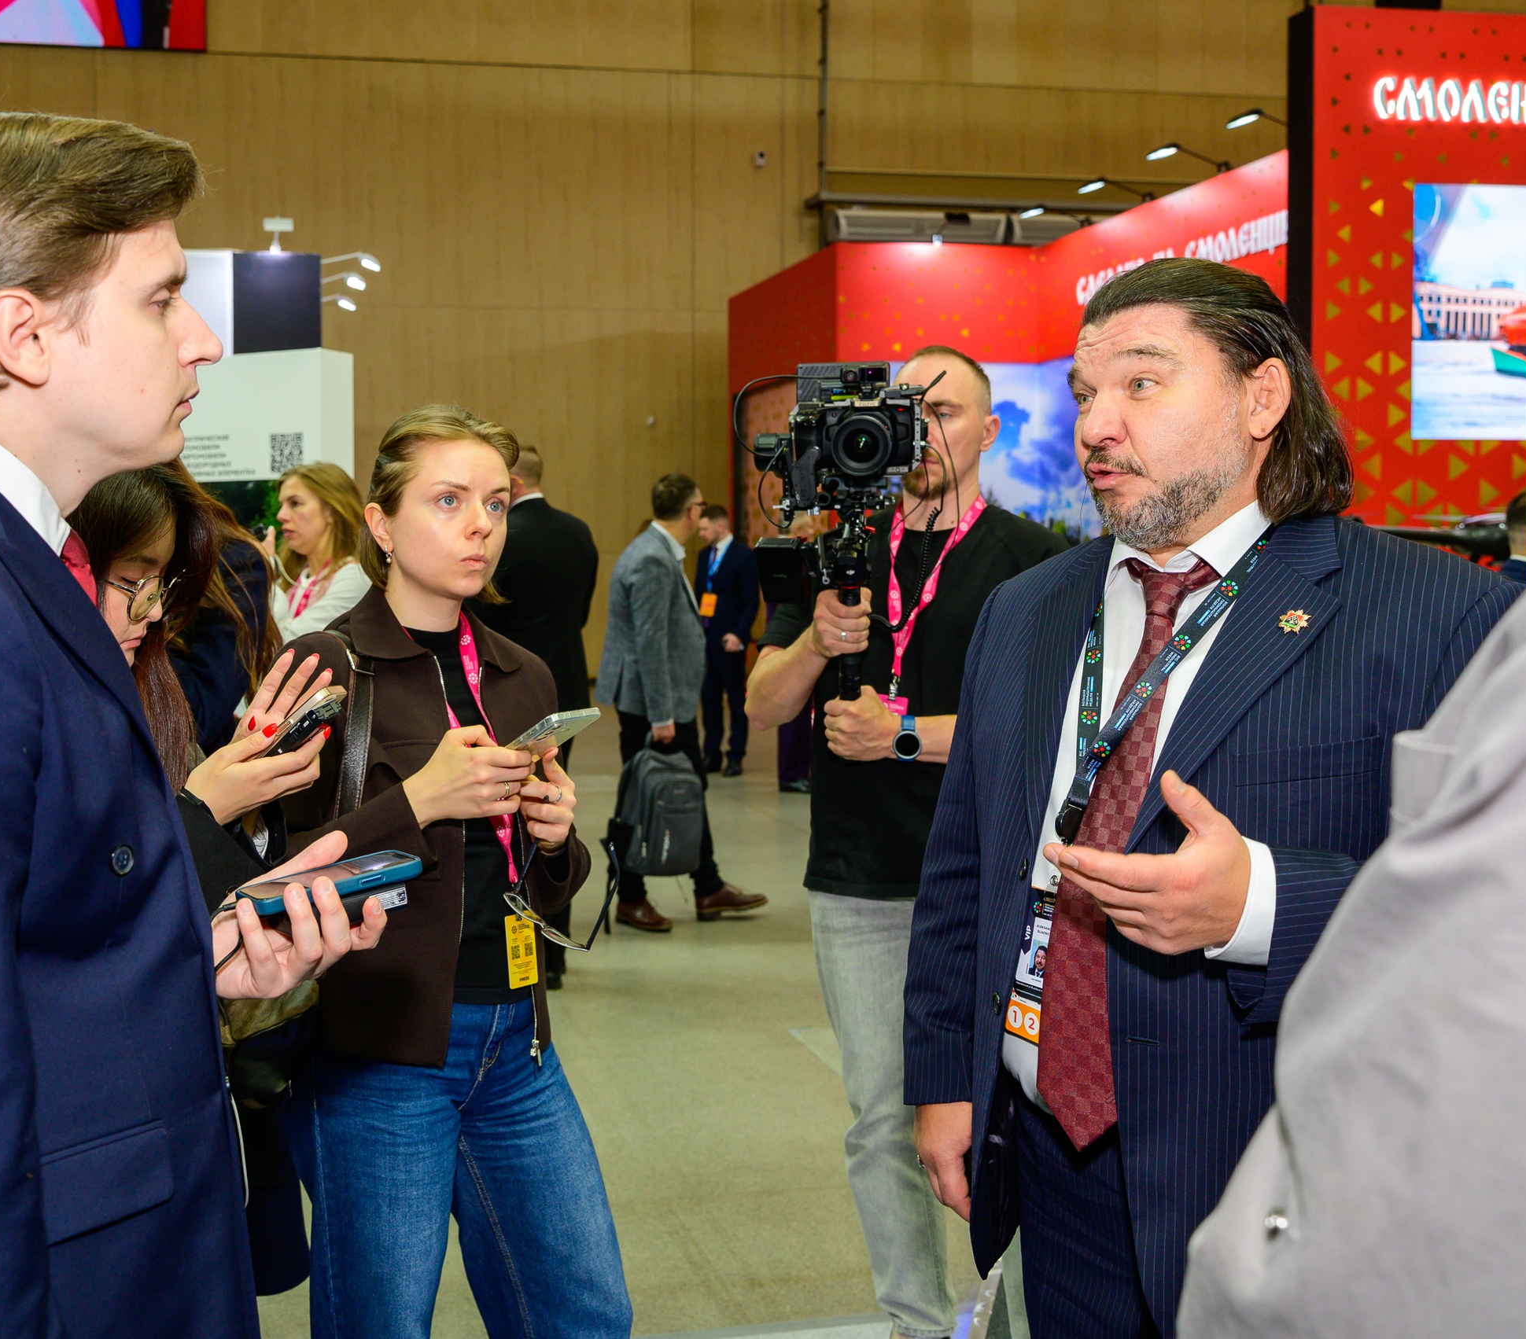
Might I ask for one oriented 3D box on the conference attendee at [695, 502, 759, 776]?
[{"bbox_3d":[-0.238,-0.197,10.300,0.500,1.780,0.320,2,4,30],"label":"conference attendee"}]

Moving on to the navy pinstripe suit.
[{"bbox_3d":[0.433,0.233,1.520,0.580,0.760,0.420,3,5,43],"label":"navy pinstripe suit"}]

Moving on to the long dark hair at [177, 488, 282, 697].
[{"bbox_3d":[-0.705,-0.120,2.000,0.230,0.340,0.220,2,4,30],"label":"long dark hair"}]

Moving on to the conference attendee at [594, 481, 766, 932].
[{"bbox_3d":[-0.343,0.139,6.150,0.580,1.760,0.520,-2,4,-25],"label":"conference attendee"}]

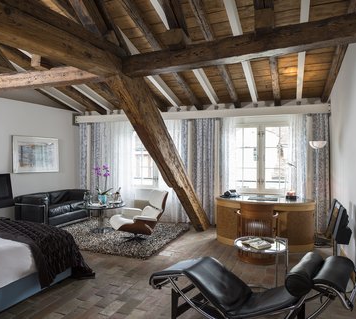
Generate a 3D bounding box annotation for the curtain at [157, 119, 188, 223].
[{"bbox_3d":[-0.120,0.245,6.413,0.770,2.280,0.140,0,0,20],"label":"curtain"}]

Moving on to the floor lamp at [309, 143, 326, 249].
[{"bbox_3d":[2.368,0.542,4.951,0.290,1.730,0.290,0,0,20],"label":"floor lamp"}]

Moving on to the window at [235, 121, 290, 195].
[{"bbox_3d":[1.712,-0.041,5.994,1.120,1.520,0.120,0,0,20],"label":"window"}]

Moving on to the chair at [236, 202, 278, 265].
[{"bbox_3d":[1.123,0.991,4.128,0.560,0.810,0.550,0,0,17],"label":"chair"}]

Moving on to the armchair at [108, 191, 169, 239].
[{"bbox_3d":[-0.690,0.945,5.020,0.840,0.830,0.830,0,0,-24],"label":"armchair"}]

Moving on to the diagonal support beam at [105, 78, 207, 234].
[{"bbox_3d":[-0.130,0.075,4.740,0.240,3.350,0.350,0,43,29],"label":"diagonal support beam"}]

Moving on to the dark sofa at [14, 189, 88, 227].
[{"bbox_3d":[-2.608,1.025,6.242,0.710,0.690,1.320,0,0,20],"label":"dark sofa"}]

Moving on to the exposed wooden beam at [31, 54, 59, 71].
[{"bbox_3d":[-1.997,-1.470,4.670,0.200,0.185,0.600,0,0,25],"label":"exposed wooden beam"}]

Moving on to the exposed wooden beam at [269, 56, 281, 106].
[{"bbox_3d":[1.610,-1.280,4.830,0.130,0.140,1.850,0,-14,21],"label":"exposed wooden beam"}]

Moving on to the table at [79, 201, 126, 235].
[{"bbox_3d":[-1.433,1.114,5.606,0.850,0.470,0.850,0,0,0],"label":"table"}]

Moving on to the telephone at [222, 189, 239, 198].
[{"bbox_3d":[0.903,0.586,5.048,0.220,0.120,0.200,0,0,15],"label":"telephone"}]

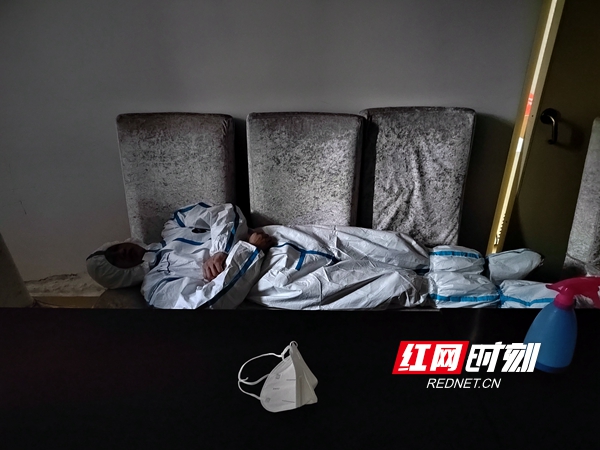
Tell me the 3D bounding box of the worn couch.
[{"bbox_3d":[0.020,0.115,1.647,1.480,1.050,0.650,-1,28,-3],"label":"worn couch"}]

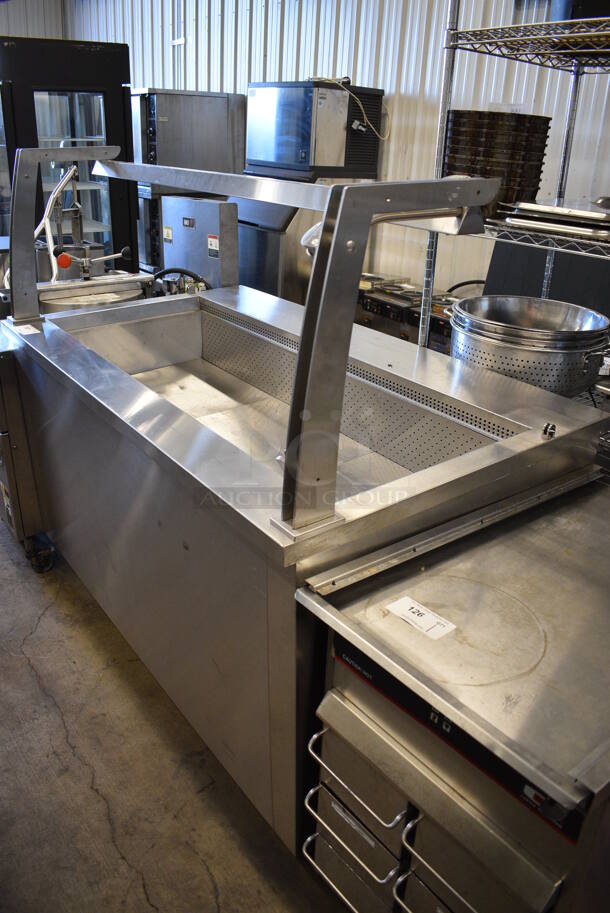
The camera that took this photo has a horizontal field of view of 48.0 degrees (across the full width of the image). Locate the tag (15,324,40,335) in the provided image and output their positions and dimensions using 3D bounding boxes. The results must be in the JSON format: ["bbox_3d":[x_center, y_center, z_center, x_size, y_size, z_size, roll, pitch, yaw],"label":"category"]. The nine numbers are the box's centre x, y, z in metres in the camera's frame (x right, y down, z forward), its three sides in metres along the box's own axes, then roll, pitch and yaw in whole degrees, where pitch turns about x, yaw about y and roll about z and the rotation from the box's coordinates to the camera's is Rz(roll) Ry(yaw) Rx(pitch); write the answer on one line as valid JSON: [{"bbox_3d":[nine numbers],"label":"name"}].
[{"bbox_3d":[-0.820,-0.375,2.025,0.048,0.002,0.097,-18,32,-33],"label":"tag"}]

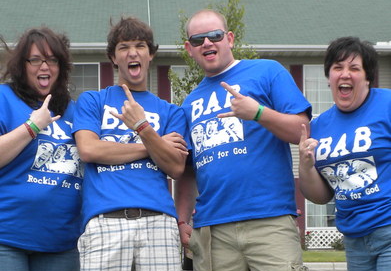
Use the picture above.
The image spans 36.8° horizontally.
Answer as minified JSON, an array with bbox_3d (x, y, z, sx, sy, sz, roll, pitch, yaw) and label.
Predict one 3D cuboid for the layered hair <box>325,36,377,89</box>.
[{"bbox_3d":[0.600,-0.282,2.250,0.200,0.210,0.225,1,-5,25],"label":"layered hair"}]

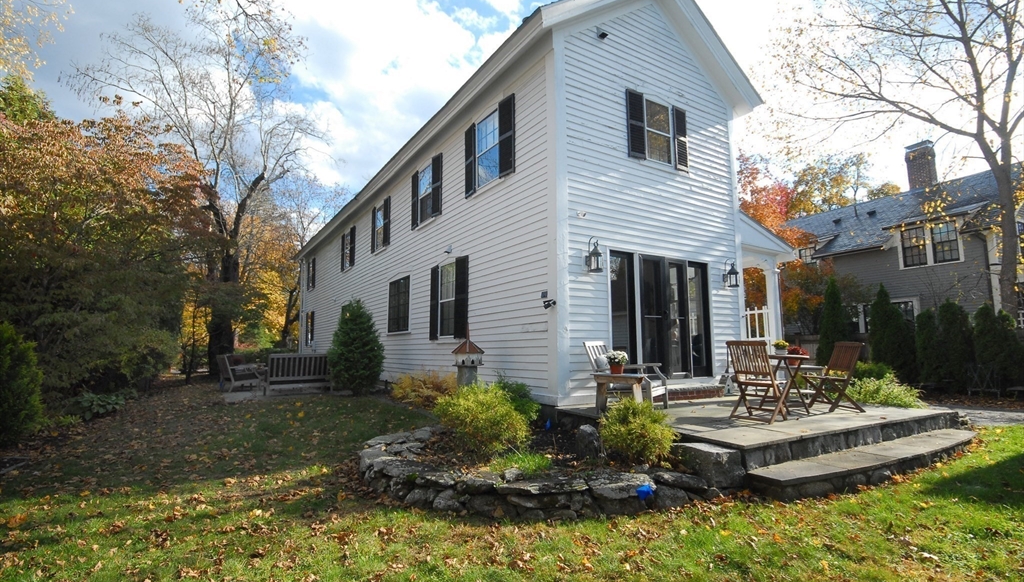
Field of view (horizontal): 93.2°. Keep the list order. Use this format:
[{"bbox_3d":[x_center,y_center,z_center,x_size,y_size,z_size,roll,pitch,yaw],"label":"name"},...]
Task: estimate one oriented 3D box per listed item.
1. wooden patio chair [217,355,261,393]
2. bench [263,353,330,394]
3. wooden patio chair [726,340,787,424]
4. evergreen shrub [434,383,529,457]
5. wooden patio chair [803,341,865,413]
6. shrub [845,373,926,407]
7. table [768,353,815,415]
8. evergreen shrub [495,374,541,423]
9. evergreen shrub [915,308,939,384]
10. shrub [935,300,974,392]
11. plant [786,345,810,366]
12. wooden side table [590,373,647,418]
[{"bbox_3d":[-6.949,2.082,12.317,0.700,0.900,0.820,-7,-10,44],"label":"wooden patio chair"},{"bbox_3d":[-5.084,1.985,11.604,1.500,0.900,0.620,5,-9,-38],"label":"bench"},{"bbox_3d":[2.843,1.027,5.566,0.520,0.880,0.490,4,-8,-31],"label":"wooden patio chair"},{"bbox_3d":[-0.301,1.259,4.780,0.880,0.690,0.860,0,-7,0],"label":"evergreen shrub"},{"bbox_3d":[4.310,1.126,6.412,0.520,0.880,0.490,-1,-7,3],"label":"wooden patio chair"},{"bbox_3d":[5.427,1.472,7.107,0.900,0.500,1.050,4,-8,-32],"label":"shrub"},{"bbox_3d":[3.500,1.196,6.255,0.670,0.705,0.670,2,-7,-15],"label":"table"},{"bbox_3d":[0.035,1.528,6.750,0.760,0.761,0.720,0,-7,0],"label":"evergreen shrub"},{"bbox_3d":[10.469,1.411,12.200,0.720,2.000,0.720,4,-8,-32],"label":"evergreen shrub"},{"bbox_3d":[11.547,1.435,12.706,0.820,2.399,0.820,3,-8,-24],"label":"shrub"},{"bbox_3d":[4.473,1.017,7.600,0.360,0.330,0.360,4,-8,-32],"label":"plant"},{"bbox_3d":[1.341,1.263,5.854,0.660,0.490,0.360,-7,-10,42],"label":"wooden side table"}]

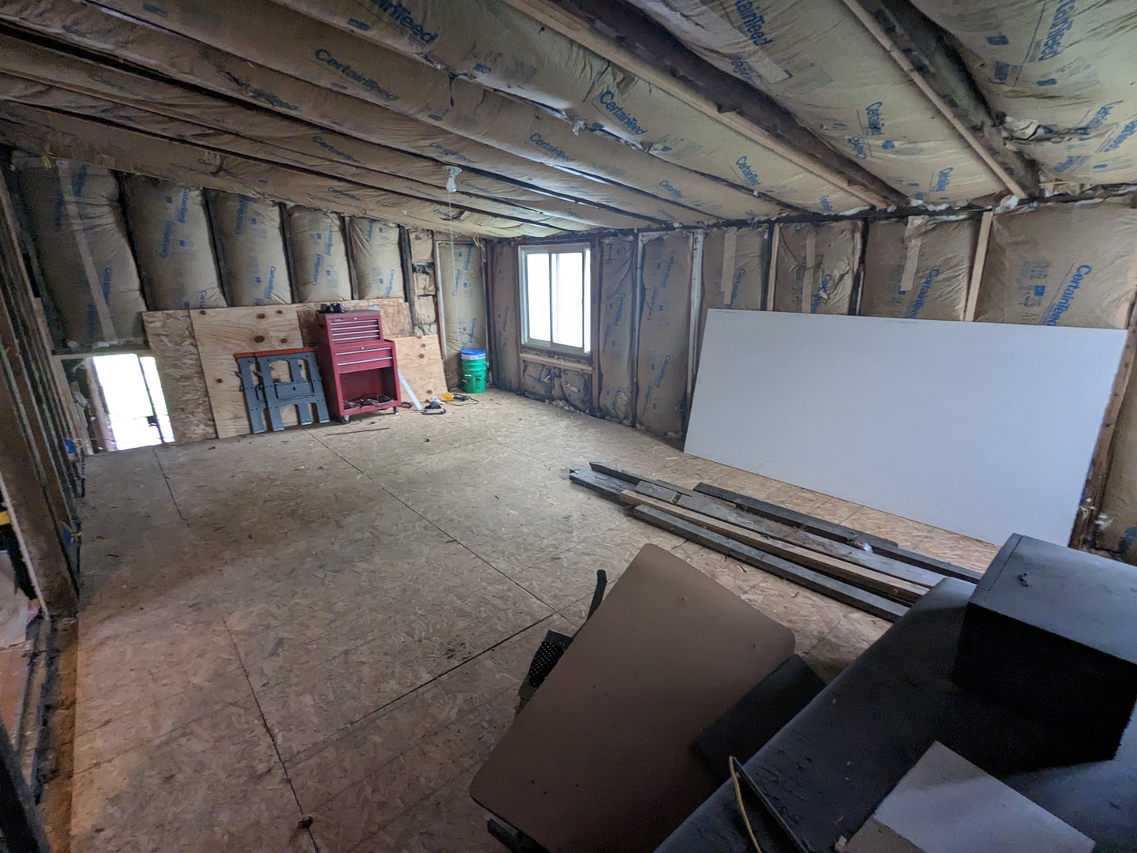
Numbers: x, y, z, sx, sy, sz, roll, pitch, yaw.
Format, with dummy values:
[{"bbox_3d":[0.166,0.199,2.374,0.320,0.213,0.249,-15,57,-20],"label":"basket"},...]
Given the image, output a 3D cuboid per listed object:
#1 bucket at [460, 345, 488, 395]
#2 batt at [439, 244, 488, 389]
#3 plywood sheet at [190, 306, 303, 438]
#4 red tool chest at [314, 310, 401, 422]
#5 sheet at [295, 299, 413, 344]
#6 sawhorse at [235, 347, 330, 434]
[{"bbox_3d":[-1.236,-0.735,6.902,0.310,0.550,0.310,-1,17,0],"label":"bucket"},{"bbox_3d":[-1.387,-1.446,6.892,0.600,1.820,0.130,-15,22,-39],"label":"batt"},{"bbox_3d":[-3.140,-0.575,5.322,0.920,1.220,0.020,-15,16,-39],"label":"plywood sheet"},{"bbox_3d":[-2.276,-0.671,5.748,0.670,1.130,0.380,-14,22,-38],"label":"red tool chest"},{"bbox_3d":[-2.372,-0.789,6.022,1.300,1.200,0.020,-15,18,-39],"label":"sheet"},{"bbox_3d":[-2.938,-0.388,5.436,0.770,0.800,0.120,-15,16,-39],"label":"sawhorse"}]

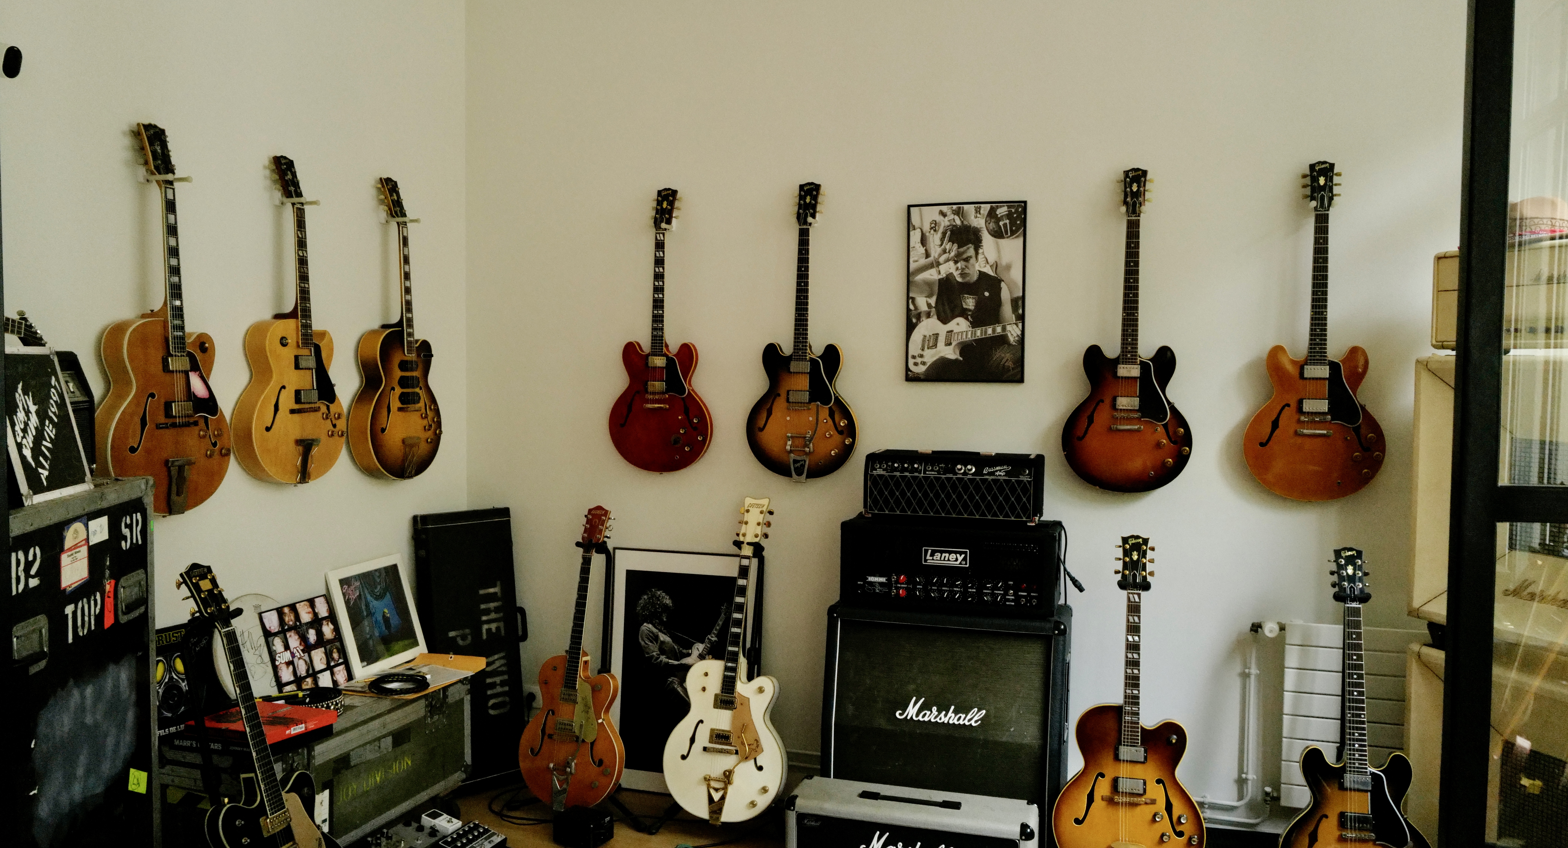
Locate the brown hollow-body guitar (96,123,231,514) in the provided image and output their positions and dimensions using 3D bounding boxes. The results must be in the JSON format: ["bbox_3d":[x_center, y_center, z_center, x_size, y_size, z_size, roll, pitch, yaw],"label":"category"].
[{"bbox_3d":[-1.685,-0.278,3.320,0.140,1.065,0.425,1,3,18],"label":"brown hollow-body guitar"}]

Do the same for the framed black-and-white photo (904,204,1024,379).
[{"bbox_3d":[0.621,-0.446,4.158,0.409,0.612,0.025,1,3,19],"label":"framed black-and-white photo"}]

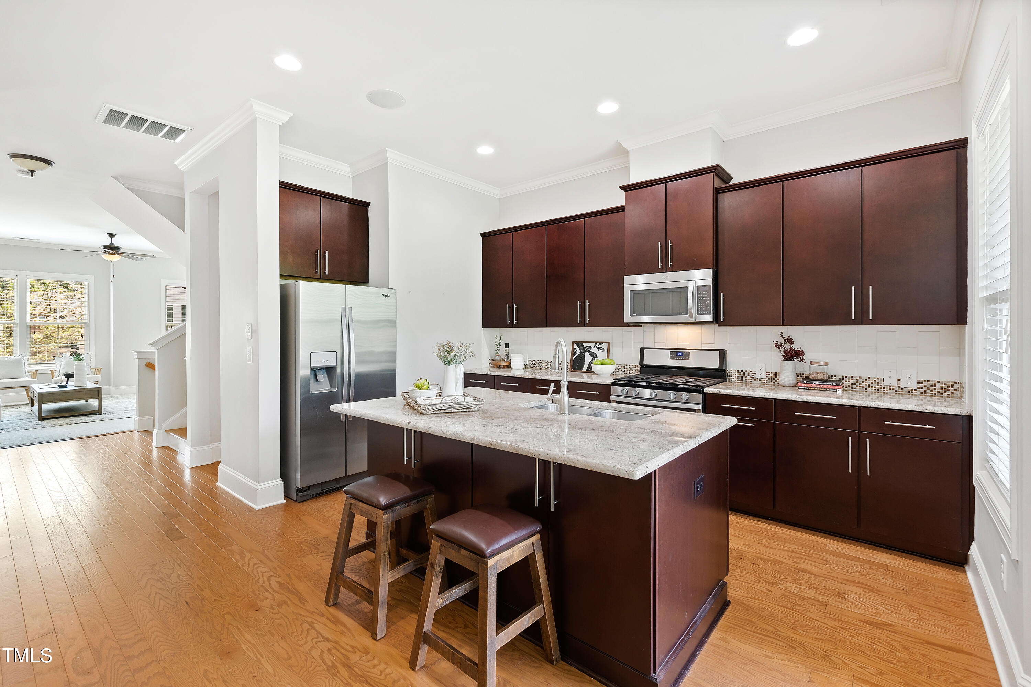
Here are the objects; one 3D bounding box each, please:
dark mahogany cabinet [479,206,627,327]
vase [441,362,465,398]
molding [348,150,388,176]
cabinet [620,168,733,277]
[{"bbox_3d":[0.425,-0.754,4.829,1.971,1.154,0.365,1,1,41],"label":"dark mahogany cabinet"},{"bbox_3d":[-0.405,0.227,2.715,0.150,0.213,0.122,1,1,37],"label":"vase"},{"bbox_3d":[-1.494,-1.828,4.361,0.711,0.085,0.083,1,1,40],"label":"molding"},{"bbox_3d":[1.452,-1.023,3.877,0.853,0.808,0.455,1,1,41],"label":"cabinet"}]

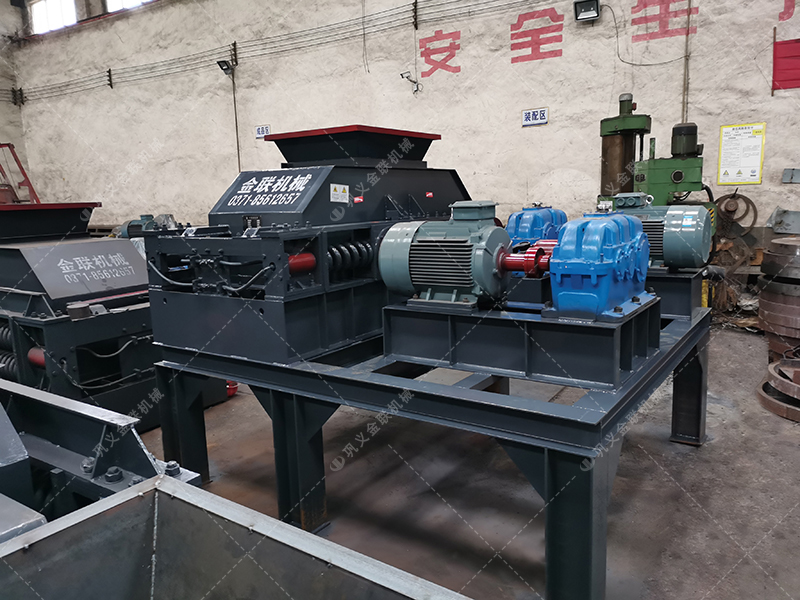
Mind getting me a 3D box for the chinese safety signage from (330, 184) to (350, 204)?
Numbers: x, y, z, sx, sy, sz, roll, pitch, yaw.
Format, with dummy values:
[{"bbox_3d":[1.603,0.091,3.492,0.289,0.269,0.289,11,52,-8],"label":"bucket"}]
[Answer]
[{"bbox_3d":[-0.320,-0.569,3.224,0.005,0.093,0.150,4,11,35],"label":"chinese safety signage"}]

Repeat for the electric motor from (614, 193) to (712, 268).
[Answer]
[{"bbox_3d":[1.548,-0.438,3.772,0.680,0.458,0.367,4,11,35],"label":"electric motor"}]

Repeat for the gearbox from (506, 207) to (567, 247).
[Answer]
[{"bbox_3d":[0.933,-0.395,3.978,0.342,0.420,0.627,4,11,35],"label":"gearbox"}]

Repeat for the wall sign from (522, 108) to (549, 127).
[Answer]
[{"bbox_3d":[2.481,-3.345,10.997,0.510,0.295,0.015,3,11,31],"label":"wall sign"}]

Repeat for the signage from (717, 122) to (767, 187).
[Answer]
[{"bbox_3d":[5.152,-2.194,9.059,0.585,0.885,0.020,3,10,28],"label":"signage"}]

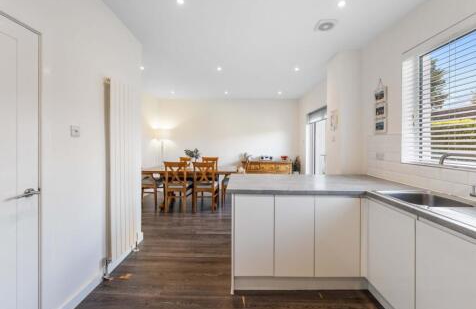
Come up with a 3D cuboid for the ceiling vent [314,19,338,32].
[{"bbox_3d":[1.055,-1.520,2.205,0.210,0.040,0.210,0,1,0],"label":"ceiling vent"}]

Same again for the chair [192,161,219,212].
[{"bbox_3d":[-0.645,0.633,3.740,0.460,0.975,0.490,0,2,0],"label":"chair"}]

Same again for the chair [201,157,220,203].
[{"bbox_3d":[-0.725,0.585,4.660,0.460,0.975,0.490,0,2,0],"label":"chair"}]

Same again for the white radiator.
[{"bbox_3d":[-1.243,0.172,2.005,0.072,1.800,0.465,0,2,0],"label":"white radiator"}]

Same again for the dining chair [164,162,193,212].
[{"bbox_3d":[-1.185,0.633,3.740,0.460,0.975,0.490,0,2,0],"label":"dining chair"}]

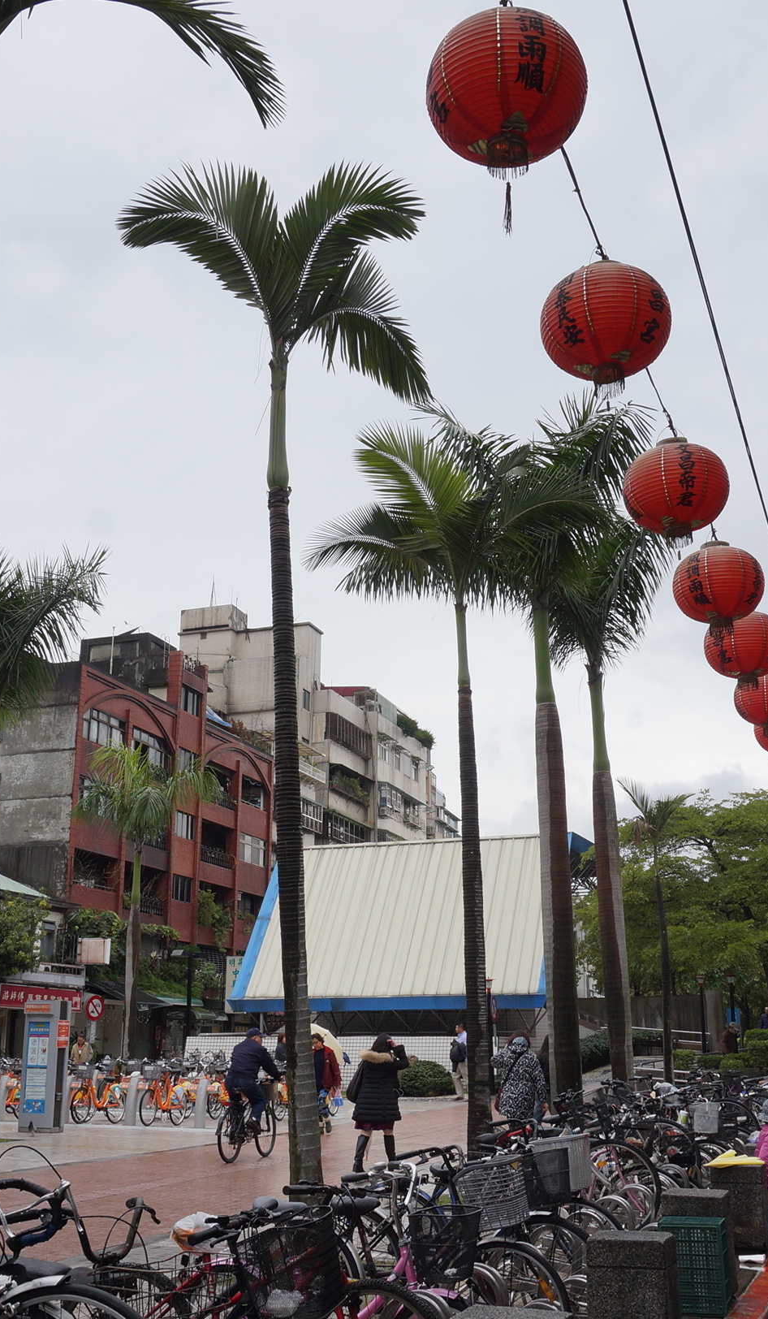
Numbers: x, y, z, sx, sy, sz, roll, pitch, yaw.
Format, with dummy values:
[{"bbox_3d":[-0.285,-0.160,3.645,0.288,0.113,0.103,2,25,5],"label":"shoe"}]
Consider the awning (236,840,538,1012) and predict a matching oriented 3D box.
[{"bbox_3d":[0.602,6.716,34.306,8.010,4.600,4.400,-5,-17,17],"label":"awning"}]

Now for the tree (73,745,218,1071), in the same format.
[{"bbox_3d":[-5.314,5.741,28.726,3.100,7.937,3.100,-6,-17,20],"label":"tree"}]

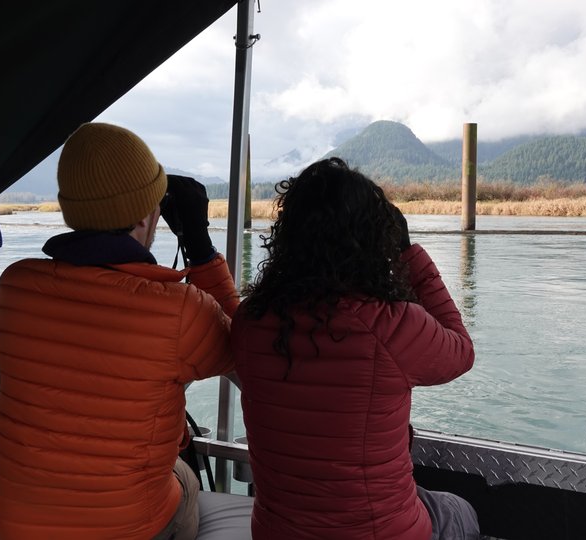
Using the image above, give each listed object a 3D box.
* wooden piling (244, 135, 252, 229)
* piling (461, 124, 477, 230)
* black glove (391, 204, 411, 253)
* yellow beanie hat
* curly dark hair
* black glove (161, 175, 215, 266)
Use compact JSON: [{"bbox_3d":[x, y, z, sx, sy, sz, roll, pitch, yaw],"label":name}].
[{"bbox_3d":[-1.860,-3.540,31.500,0.530,3.820,0.530,0,5,0],"label":"wooden piling"},{"bbox_3d":[6.706,-3.524,30.000,0.530,4.070,0.530,0,5,0],"label":"piling"},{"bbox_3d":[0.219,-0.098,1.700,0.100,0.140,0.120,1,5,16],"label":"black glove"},{"bbox_3d":[-0.367,-0.192,1.600,0.210,0.205,0.250,2,19,24],"label":"yellow beanie hat"},{"bbox_3d":[0.071,-0.013,1.570,0.330,0.420,0.290,1,5,13],"label":"curly dark hair"},{"bbox_3d":[-0.231,-0.114,1.740,0.100,0.180,0.130,2,5,24],"label":"black glove"}]

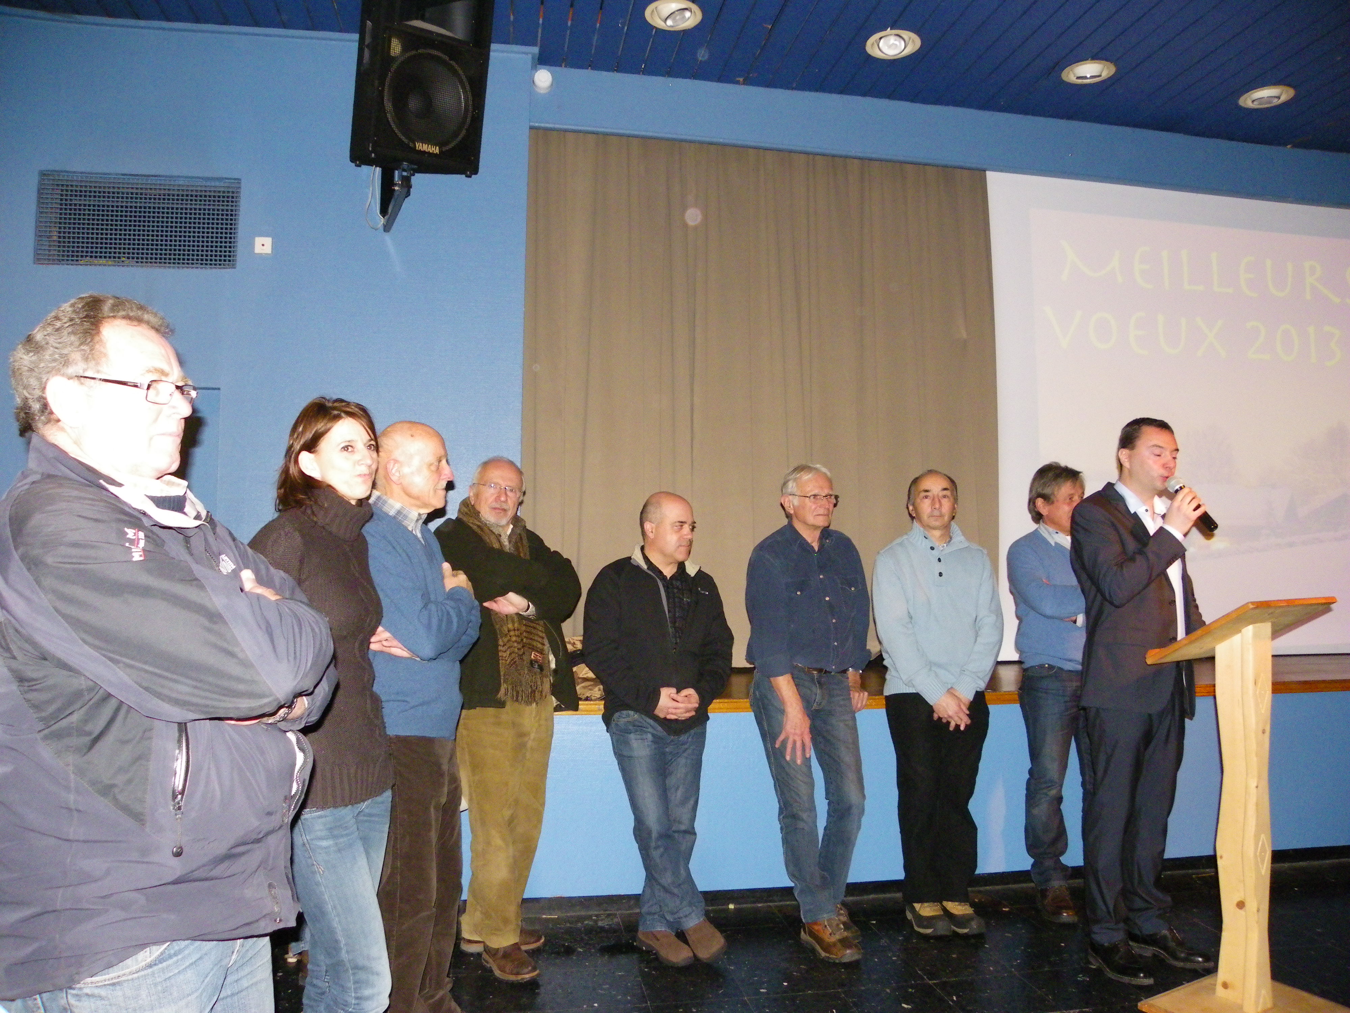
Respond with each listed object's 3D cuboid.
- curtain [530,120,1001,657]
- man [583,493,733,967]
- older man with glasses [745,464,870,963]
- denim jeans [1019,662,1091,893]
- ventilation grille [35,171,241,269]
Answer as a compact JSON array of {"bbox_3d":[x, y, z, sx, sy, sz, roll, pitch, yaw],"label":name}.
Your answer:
[{"bbox_3d":[0.496,-0.554,5.330,2.600,2.780,0.130,1,-3,-10],"label":"curtain"},{"bbox_3d":[-0.036,0.739,3.595,0.530,1.600,0.440,2,-4,-25],"label":"man"},{"bbox_3d":[0.495,0.692,3.684,0.490,1.700,0.430,2,-4,-25],"label":"older man with glasses"},{"bbox_3d":[1.495,1.036,3.930,0.410,0.870,0.280,2,-4,-25],"label":"denim jeans"},{"bbox_3d":[-2.439,-1.302,4.608,0.880,0.425,0.040,1,-3,-10],"label":"ventilation grille"}]

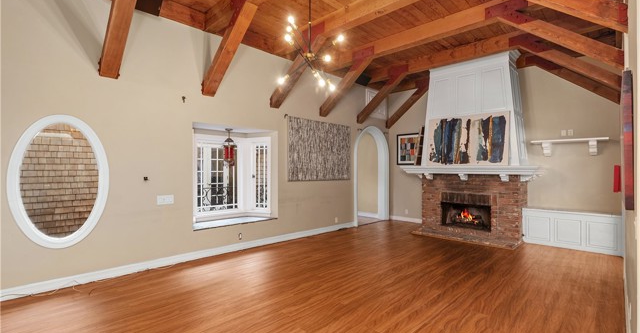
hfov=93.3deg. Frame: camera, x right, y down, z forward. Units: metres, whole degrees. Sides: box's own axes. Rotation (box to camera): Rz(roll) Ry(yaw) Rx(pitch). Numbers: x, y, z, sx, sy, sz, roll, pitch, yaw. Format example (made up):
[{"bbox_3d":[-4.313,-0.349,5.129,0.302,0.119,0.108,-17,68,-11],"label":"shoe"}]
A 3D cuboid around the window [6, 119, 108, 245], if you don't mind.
[{"bbox_3d":[-2.769,0.164,3.260,0.080,1.426,0.839,0,-1,45],"label":"window"}]

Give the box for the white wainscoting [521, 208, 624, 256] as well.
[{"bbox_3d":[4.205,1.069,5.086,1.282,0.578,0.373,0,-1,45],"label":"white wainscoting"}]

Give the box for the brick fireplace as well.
[{"bbox_3d":[2.919,0.761,5.962,1.825,1.208,1.182,0,-1,45],"label":"brick fireplace"}]

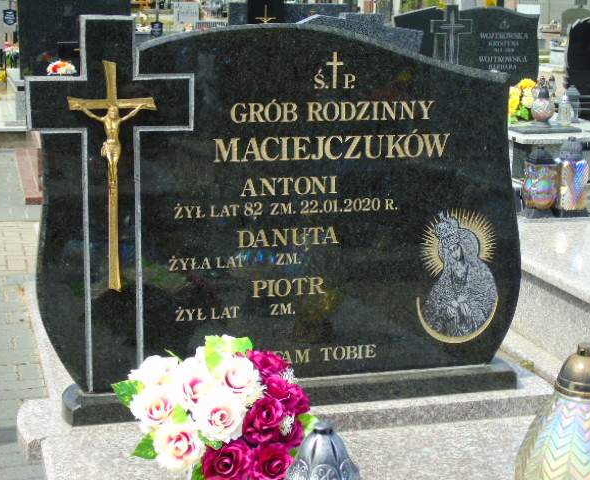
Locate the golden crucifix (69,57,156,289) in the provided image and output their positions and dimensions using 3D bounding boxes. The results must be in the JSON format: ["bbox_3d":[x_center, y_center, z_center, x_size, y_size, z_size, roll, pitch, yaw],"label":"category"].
[{"bbox_3d":[-0.552,-0.191,3.455,0.260,0.700,0.060,-3,12,-15],"label":"golden crucifix"}]

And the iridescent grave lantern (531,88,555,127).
[{"bbox_3d":[2.038,-1.087,9.400,0.195,0.305,0.195,-3,12,-15],"label":"iridescent grave lantern"}]

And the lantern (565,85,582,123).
[{"bbox_3d":[2.405,-1.179,9.900,0.130,0.325,0.130,-3,12,-15],"label":"lantern"}]

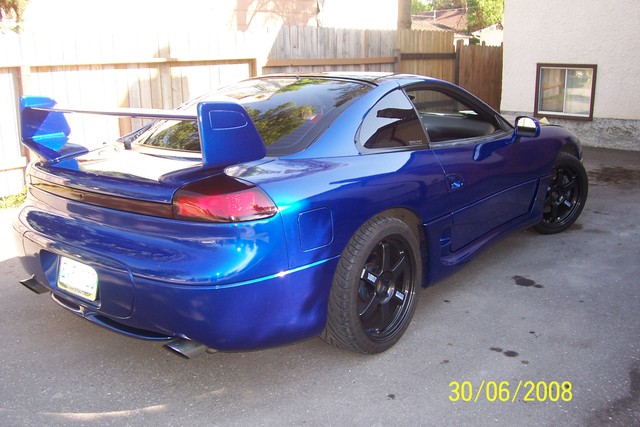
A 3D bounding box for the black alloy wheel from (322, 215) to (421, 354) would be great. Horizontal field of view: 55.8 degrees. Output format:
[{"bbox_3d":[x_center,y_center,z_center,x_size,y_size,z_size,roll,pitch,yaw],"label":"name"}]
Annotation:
[{"bbox_3d":[0.237,0.346,2.954,0.250,0.644,0.644,7,16,39],"label":"black alloy wheel"}]

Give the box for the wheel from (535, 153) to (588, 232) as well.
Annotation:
[{"bbox_3d":[1.821,-0.175,4.843,0.644,0.644,0.250,-9,16,-26],"label":"wheel"}]

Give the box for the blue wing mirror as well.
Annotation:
[{"bbox_3d":[1.345,-0.559,3.923,0.190,0.150,0.120,10,18,38],"label":"blue wing mirror"}]

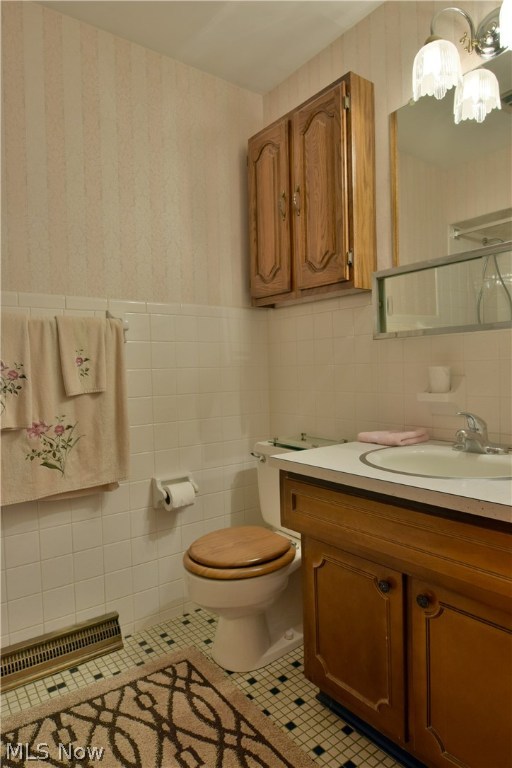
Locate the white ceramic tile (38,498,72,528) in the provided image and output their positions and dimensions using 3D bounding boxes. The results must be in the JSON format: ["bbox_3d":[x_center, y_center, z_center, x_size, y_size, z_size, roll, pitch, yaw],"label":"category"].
[{"bbox_3d":[-0.711,0.449,1.585,0.108,0.108,0.010,-3,3,-38],"label":"white ceramic tile"}]

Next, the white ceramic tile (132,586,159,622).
[{"bbox_3d":[-0.438,0.882,1.797,0.108,0.108,0.010,-3,1,-36],"label":"white ceramic tile"}]

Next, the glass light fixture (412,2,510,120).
[{"bbox_3d":[0.625,-0.969,1.230,0.200,0.230,0.370,-3,2,-38],"label":"glass light fixture"}]

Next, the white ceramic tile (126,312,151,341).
[{"bbox_3d":[-0.468,-0.221,1.763,0.108,0.108,0.010,-3,3,-38],"label":"white ceramic tile"}]

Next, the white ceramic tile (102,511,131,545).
[{"bbox_3d":[-0.530,0.545,1.706,0.107,0.107,0.009,-3,2,-37],"label":"white ceramic tile"}]

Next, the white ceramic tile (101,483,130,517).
[{"bbox_3d":[-0.538,0.445,1.725,0.108,0.108,0.010,-3,1,-36],"label":"white ceramic tile"}]

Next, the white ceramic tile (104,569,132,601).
[{"bbox_3d":[-0.529,0.775,1.731,0.108,0.108,0.010,-3,1,-36],"label":"white ceramic tile"}]

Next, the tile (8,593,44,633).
[{"bbox_3d":[-0.781,0.773,1.514,0.107,0.107,0.009,-3,2,-37],"label":"tile"}]

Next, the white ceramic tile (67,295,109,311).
[{"bbox_3d":[-0.625,-0.296,1.663,0.152,0.044,0.010,-3,1,-36],"label":"white ceramic tile"}]

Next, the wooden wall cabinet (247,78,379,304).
[{"bbox_3d":[0.197,-0.718,1.823,0.147,0.744,0.587,-3,3,-38],"label":"wooden wall cabinet"}]

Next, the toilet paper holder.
[{"bbox_3d":[-0.324,0.444,1.837,0.160,0.120,0.098,-3,2,-36],"label":"toilet paper holder"}]

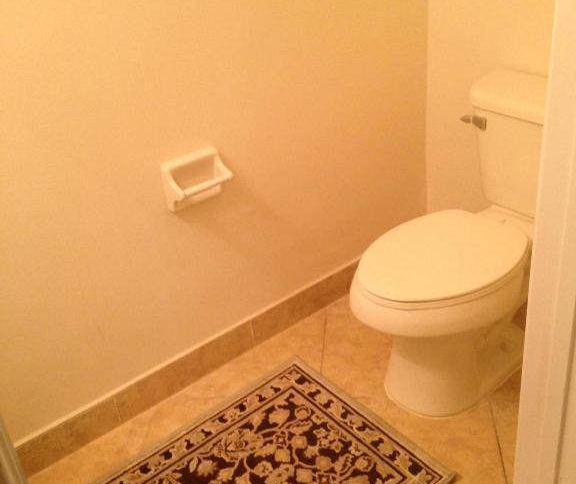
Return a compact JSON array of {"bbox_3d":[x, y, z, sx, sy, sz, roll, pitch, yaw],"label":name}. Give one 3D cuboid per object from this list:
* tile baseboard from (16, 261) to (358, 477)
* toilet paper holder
[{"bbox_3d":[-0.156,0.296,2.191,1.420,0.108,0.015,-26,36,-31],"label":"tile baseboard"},{"bbox_3d":[-0.226,-0.153,1.871,0.163,0.134,0.073,-26,36,-31],"label":"toilet paper holder"}]

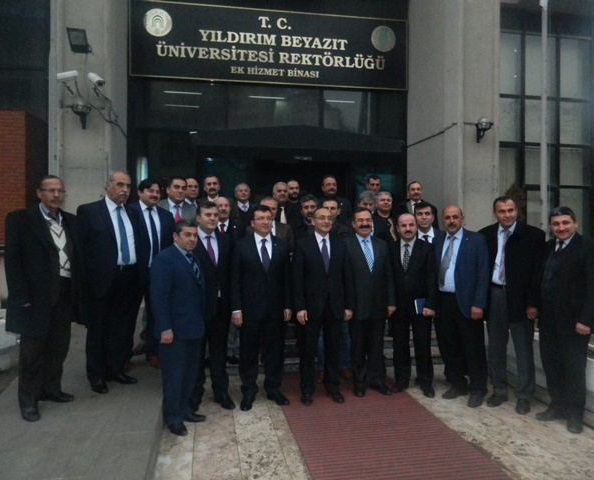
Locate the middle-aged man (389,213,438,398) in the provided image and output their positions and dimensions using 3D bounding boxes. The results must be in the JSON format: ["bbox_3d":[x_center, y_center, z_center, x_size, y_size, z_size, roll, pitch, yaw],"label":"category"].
[{"bbox_3d":[1.078,0.590,4.330,0.510,1.700,0.330,1,1,20],"label":"middle-aged man"}]

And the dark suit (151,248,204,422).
[{"bbox_3d":[-0.931,0.730,3.600,0.500,1.400,0.310,0,1,-42],"label":"dark suit"}]

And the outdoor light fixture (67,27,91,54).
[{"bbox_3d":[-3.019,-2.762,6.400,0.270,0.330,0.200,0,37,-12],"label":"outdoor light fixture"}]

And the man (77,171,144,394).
[{"bbox_3d":[-1.514,0.323,3.750,0.550,1.770,0.340,0,1,-38],"label":"man"}]

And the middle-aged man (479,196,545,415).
[{"bbox_3d":[1.888,0.538,4.069,0.570,1.830,0.380,1,2,27],"label":"middle-aged man"}]

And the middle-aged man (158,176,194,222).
[{"bbox_3d":[-1.257,0.222,4.780,0.510,1.720,0.320,0,2,-25],"label":"middle-aged man"}]

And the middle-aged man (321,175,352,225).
[{"bbox_3d":[0.438,0.062,5.705,0.520,1.740,0.340,0,2,-3],"label":"middle-aged man"}]

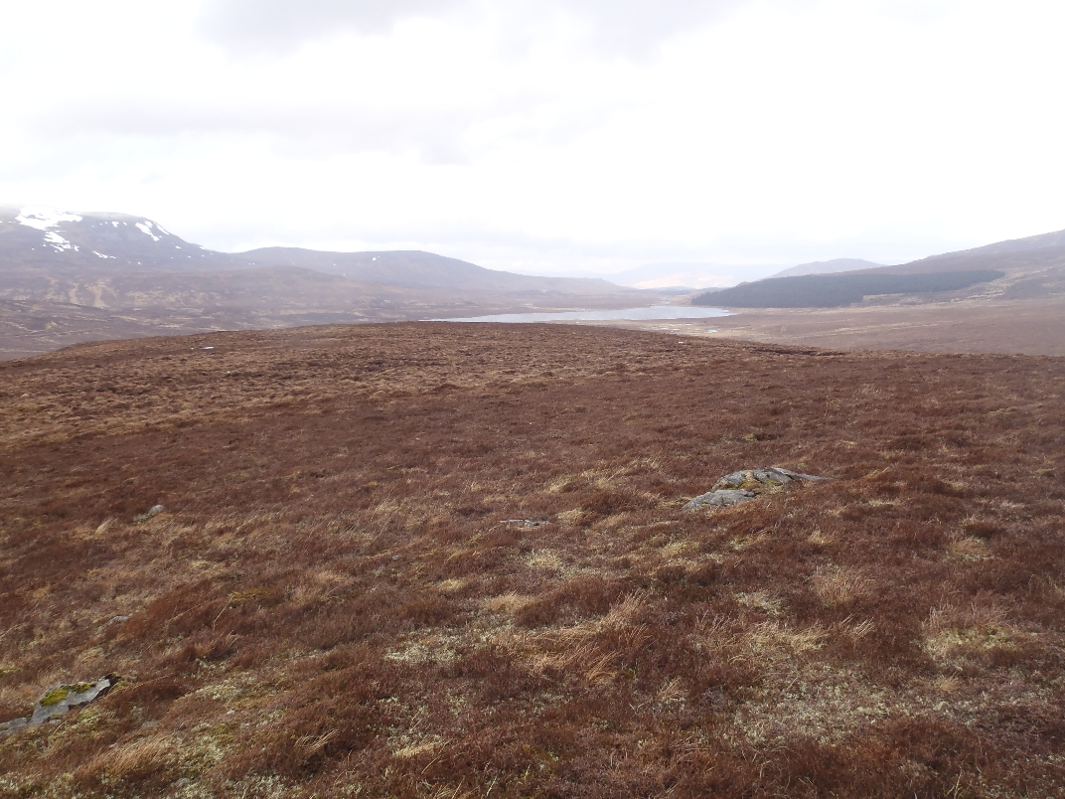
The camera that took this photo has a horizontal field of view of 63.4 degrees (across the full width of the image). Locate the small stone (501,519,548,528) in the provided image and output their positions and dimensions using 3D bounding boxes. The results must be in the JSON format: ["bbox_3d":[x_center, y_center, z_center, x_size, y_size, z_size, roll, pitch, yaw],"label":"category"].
[{"bbox_3d":[-0.059,0.980,6.800,0.360,0.060,0.190,-1,8,-5],"label":"small stone"}]

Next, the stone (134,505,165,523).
[{"bbox_3d":[-3.379,1.012,7.600,0.250,0.120,0.190,-2,8,-15],"label":"stone"}]

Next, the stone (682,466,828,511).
[{"bbox_3d":[2.029,0.795,7.700,1.240,0.270,0.750,-2,8,-15],"label":"stone"}]

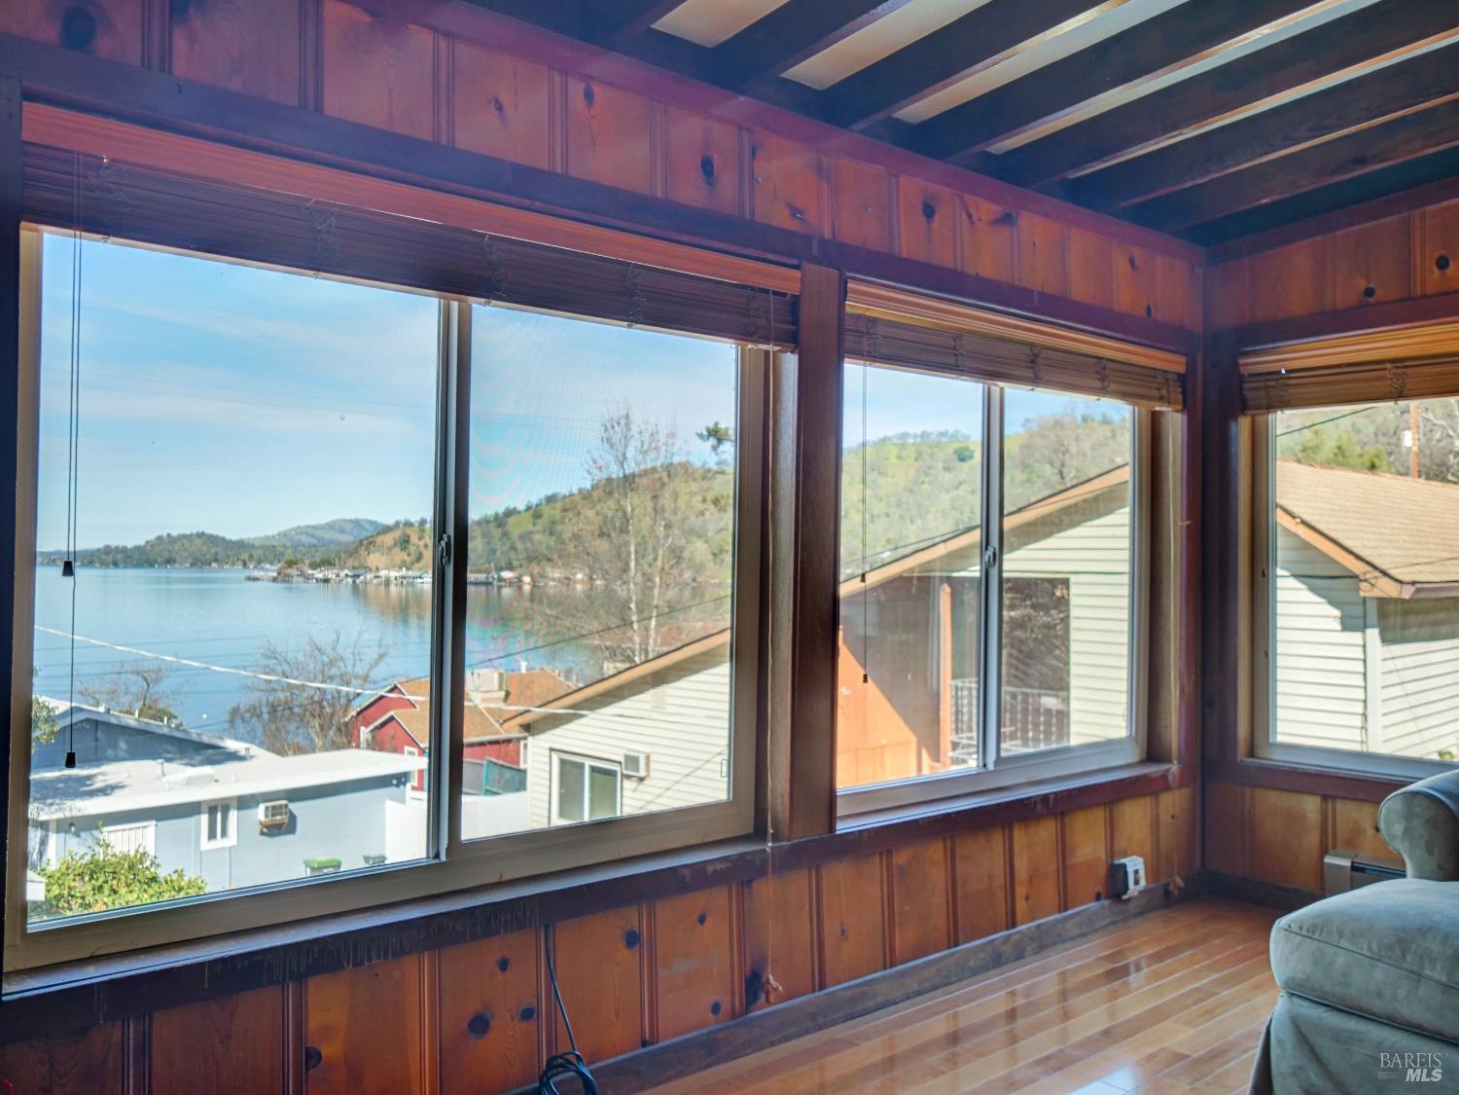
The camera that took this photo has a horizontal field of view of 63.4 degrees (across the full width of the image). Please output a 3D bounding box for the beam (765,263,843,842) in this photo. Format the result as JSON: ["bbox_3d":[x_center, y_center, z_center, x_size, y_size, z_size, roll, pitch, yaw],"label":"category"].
[{"bbox_3d":[0.183,0.016,3.175,0.180,1.505,0.126,1,0,-40],"label":"beam"}]

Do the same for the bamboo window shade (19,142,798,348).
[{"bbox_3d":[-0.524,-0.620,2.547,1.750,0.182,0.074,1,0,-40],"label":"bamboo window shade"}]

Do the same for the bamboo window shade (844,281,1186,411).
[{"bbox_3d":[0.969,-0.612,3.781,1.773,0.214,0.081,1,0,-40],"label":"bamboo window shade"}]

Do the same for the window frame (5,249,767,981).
[{"bbox_3d":[-0.611,0.015,2.655,1.755,1.490,0.081,1,0,-40],"label":"window frame"}]

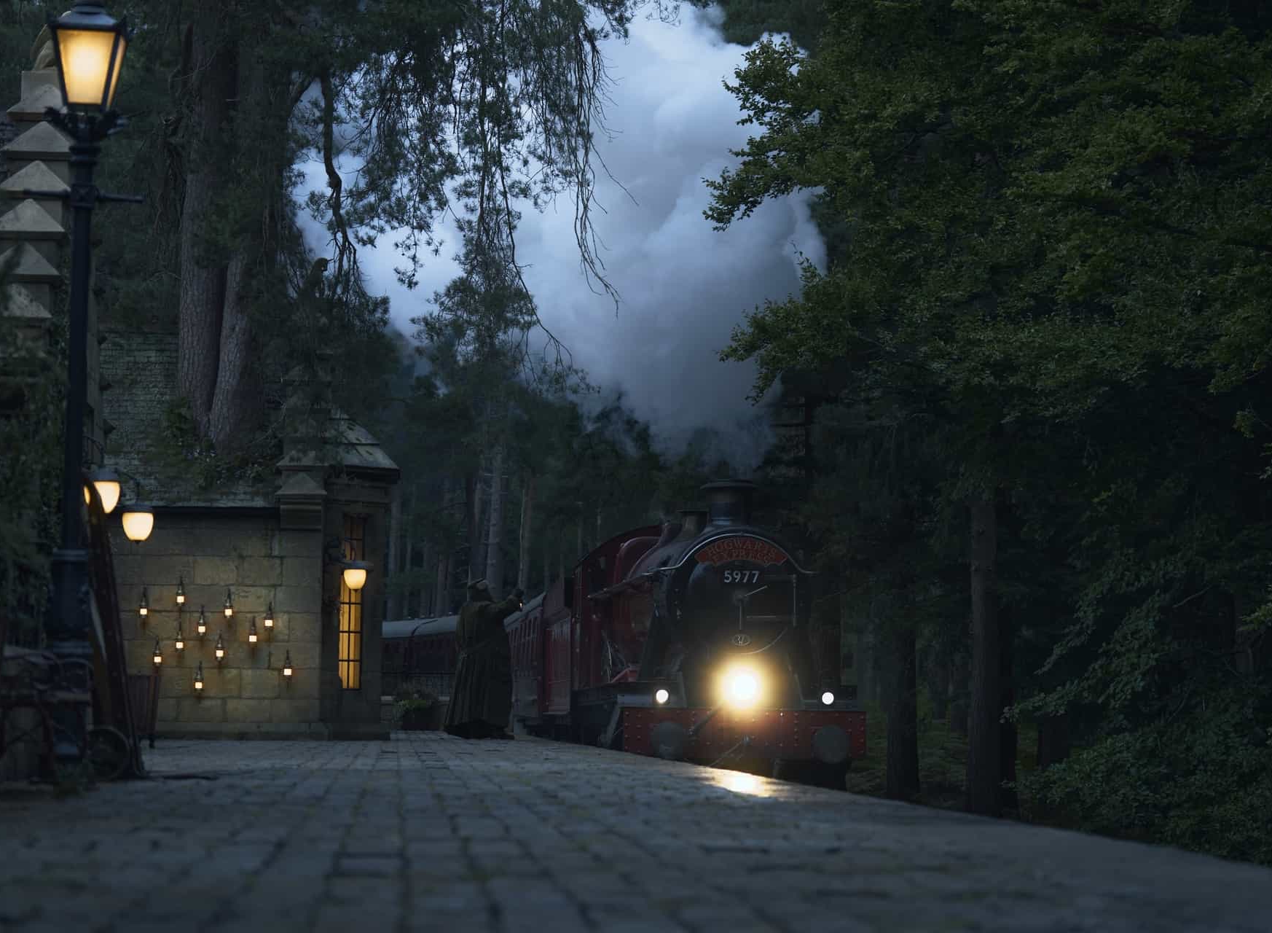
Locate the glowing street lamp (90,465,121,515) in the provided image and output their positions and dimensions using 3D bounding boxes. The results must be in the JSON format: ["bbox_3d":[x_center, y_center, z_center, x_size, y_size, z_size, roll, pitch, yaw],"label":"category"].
[{"bbox_3d":[-4.163,0.192,23.100,0.300,0.380,0.300,1,-5,-5],"label":"glowing street lamp"}]

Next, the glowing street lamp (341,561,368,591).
[{"bbox_3d":[-3.446,1.344,36.200,0.310,0.380,0.310,1,-5,-5],"label":"glowing street lamp"}]

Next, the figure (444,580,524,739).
[{"bbox_3d":[-2.168,2.725,41.700,1.000,2.220,0.850,4,-6,-37],"label":"figure"}]

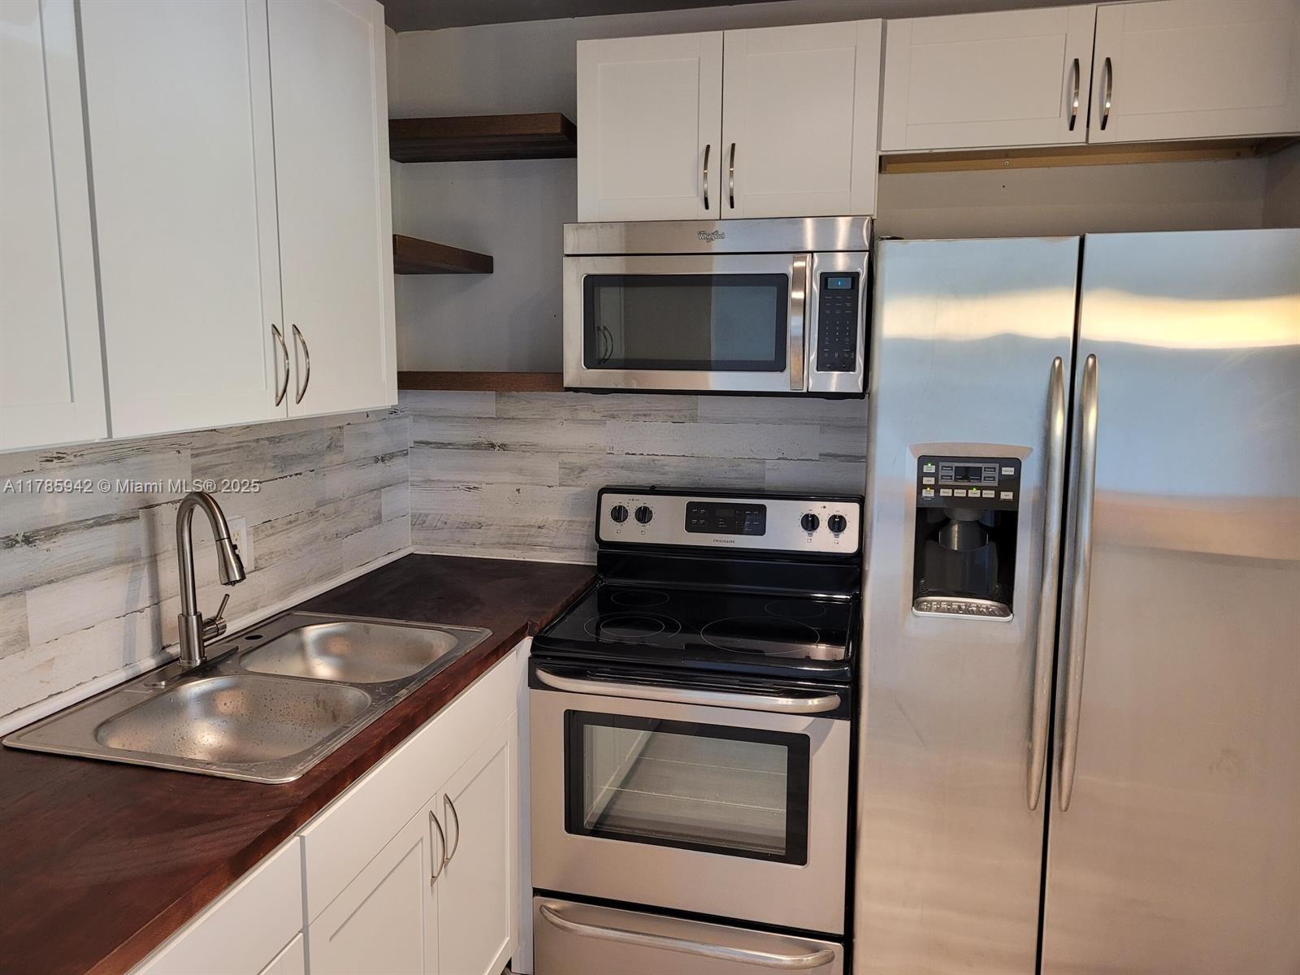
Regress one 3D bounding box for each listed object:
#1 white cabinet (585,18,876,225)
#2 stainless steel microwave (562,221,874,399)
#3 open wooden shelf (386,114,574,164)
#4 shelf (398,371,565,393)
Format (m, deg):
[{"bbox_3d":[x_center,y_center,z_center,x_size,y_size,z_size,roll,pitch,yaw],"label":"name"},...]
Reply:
[{"bbox_3d":[0.217,-0.912,2.562,0.758,0.454,0.325,2,8,13],"label":"white cabinet"},{"bbox_3d":[0.195,-0.466,2.588,0.757,0.423,0.408,2,8,13],"label":"stainless steel microwave"},{"bbox_3d":[-0.493,-0.972,2.733,0.613,0.050,0.313,2,8,13],"label":"open wooden shelf"},{"bbox_3d":[-0.482,-0.311,2.825,0.645,0.051,0.310,2,8,13],"label":"shelf"}]

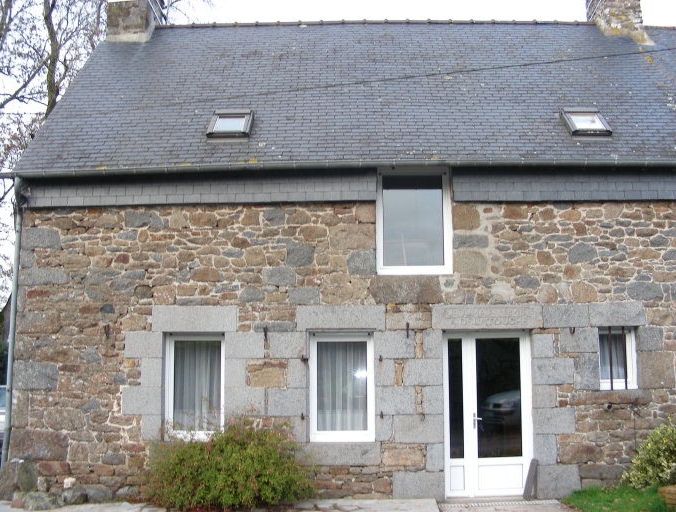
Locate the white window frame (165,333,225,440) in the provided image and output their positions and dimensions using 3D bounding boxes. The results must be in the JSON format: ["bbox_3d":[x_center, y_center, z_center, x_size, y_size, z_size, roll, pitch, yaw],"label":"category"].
[{"bbox_3d":[-1.943,1.784,10.219,0.819,1.444,0.100,-1,-9,2],"label":"white window frame"}]

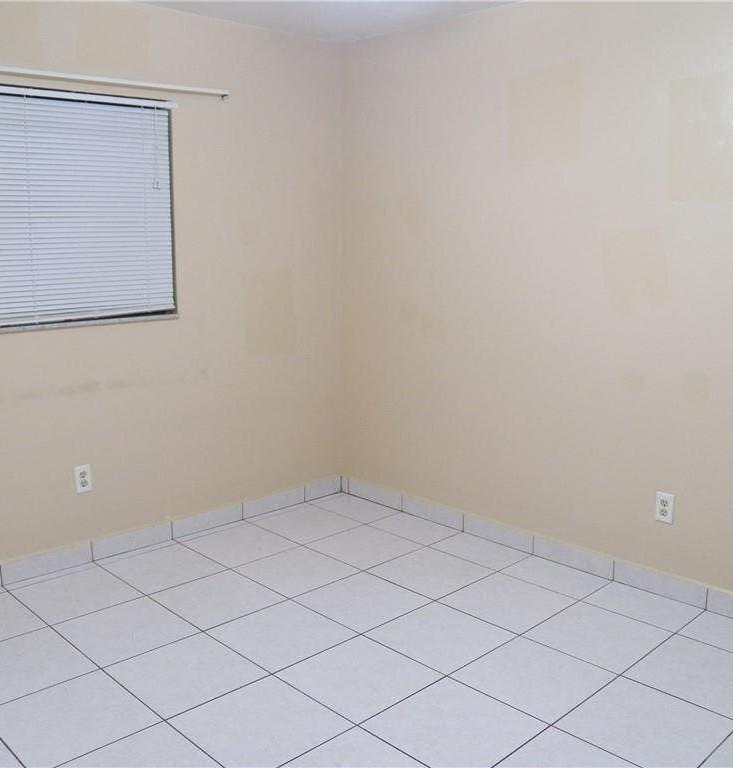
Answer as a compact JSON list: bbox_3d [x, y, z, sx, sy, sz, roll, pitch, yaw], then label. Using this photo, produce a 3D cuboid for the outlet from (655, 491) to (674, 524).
[{"bbox_3d":[1.175,0.489,3.260,0.010,0.116,0.072,-9,14,-43],"label":"outlet"}]

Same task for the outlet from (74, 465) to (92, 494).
[{"bbox_3d":[-1.209,0.407,3.546,0.072,0.116,0.010,-9,14,-43],"label":"outlet"}]

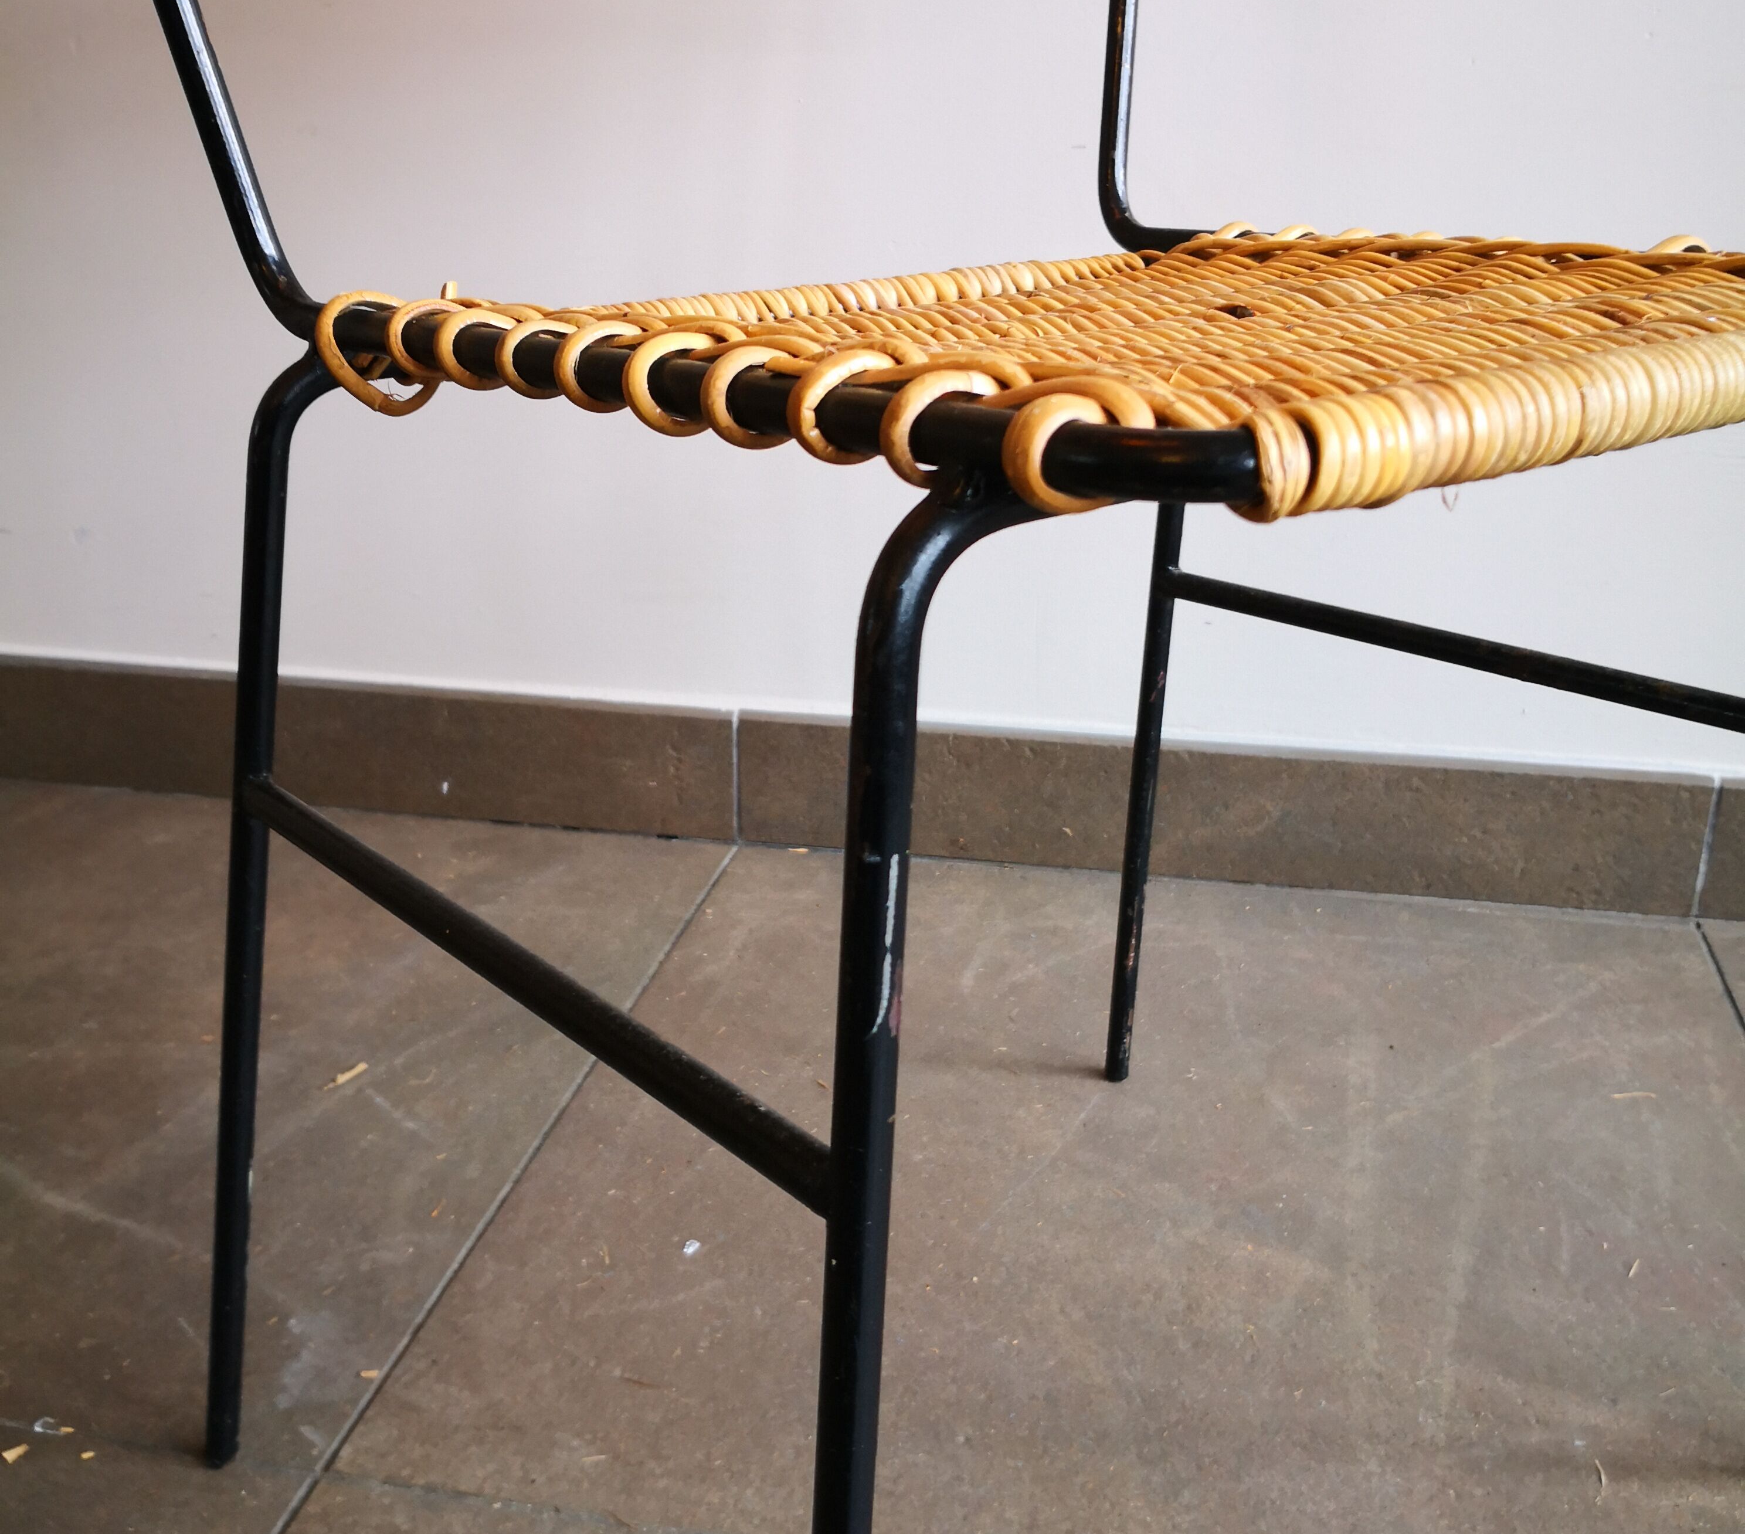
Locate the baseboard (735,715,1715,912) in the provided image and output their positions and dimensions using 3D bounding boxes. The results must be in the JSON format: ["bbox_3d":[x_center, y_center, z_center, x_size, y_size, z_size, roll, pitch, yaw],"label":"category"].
[{"bbox_3d":[0.206,0.030,1.150,0.598,0.088,0.010,4,22,11],"label":"baseboard"}]

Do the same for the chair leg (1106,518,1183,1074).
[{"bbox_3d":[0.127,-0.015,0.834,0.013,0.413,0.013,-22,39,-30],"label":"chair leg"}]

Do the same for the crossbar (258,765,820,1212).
[{"bbox_3d":[-0.098,0.045,0.452,0.012,0.012,0.307,-16,23,-35],"label":"crossbar"}]

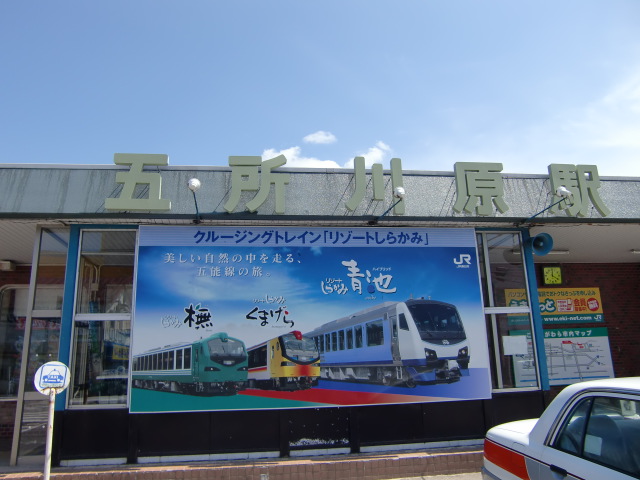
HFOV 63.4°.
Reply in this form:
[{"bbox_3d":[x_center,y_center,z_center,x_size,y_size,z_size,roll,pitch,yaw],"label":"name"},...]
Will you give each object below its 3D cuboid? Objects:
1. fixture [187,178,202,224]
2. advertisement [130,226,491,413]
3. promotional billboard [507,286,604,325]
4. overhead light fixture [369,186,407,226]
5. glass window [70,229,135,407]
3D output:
[{"bbox_3d":[-1.744,-0.512,7.308,0.200,0.260,1.400,0,-14,-8],"label":"fixture"},{"bbox_3d":[-0.043,1.117,7.995,5.430,2.740,0.100,0,-14,-8],"label":"advertisement"},{"bbox_3d":[5.390,1.509,11.849,2.330,0.800,0.050,0,-14,-8],"label":"promotional billboard"},{"bbox_3d":[0.980,-0.475,7.687,0.200,0.220,1.400,0,-14,-8],"label":"overhead light fixture"},{"bbox_3d":[-3.180,1.114,7.631,0.860,2.600,0.080,0,-14,-8],"label":"glass window"}]

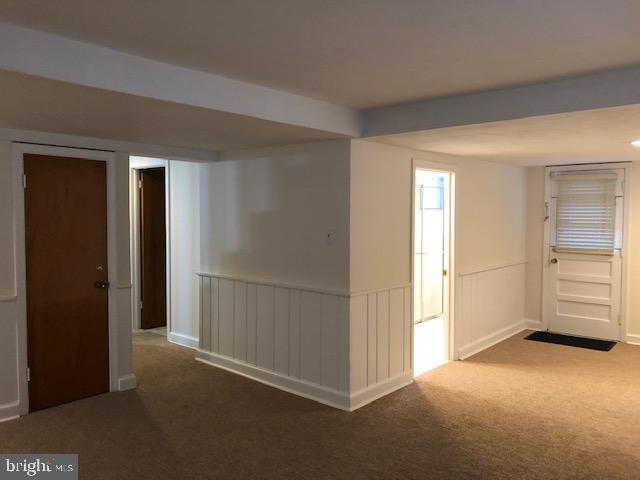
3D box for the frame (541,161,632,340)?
[{"bbox_3d":[3.272,0.141,6.379,0.980,2.130,0.120,3,4,42],"label":"frame"}]

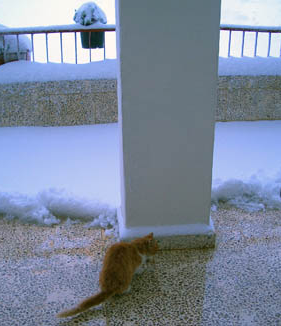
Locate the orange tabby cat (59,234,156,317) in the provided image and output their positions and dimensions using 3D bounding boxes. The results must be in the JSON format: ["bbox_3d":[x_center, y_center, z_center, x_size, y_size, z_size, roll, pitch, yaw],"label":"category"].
[{"bbox_3d":[-0.118,0.515,2.090,0.220,0.250,0.570,13,26,31],"label":"orange tabby cat"}]

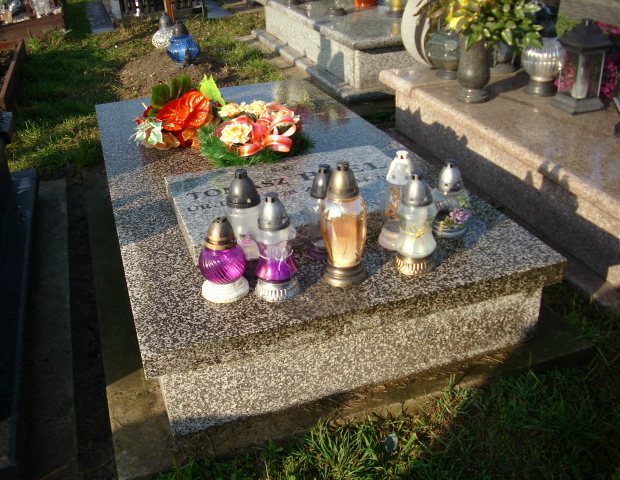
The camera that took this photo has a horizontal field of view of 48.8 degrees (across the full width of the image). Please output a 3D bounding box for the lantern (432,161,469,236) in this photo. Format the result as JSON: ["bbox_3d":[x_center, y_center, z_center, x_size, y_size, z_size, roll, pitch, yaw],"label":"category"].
[{"bbox_3d":[0.378,-0.114,1.811,0.100,0.196,0.100,-3,27,1],"label":"lantern"}]

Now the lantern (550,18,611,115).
[{"bbox_3d":[1.014,-0.651,2.547,0.149,0.314,0.149,-11,28,-15],"label":"lantern"}]

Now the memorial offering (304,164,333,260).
[{"bbox_3d":[0.036,-0.074,1.725,0.096,0.236,0.096,-3,27,1],"label":"memorial offering"}]

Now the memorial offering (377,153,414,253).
[{"bbox_3d":[0.229,-0.106,1.755,0.108,0.248,0.108,-3,27,1],"label":"memorial offering"}]

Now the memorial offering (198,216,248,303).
[{"bbox_3d":[-0.207,0.036,1.636,0.116,0.195,0.116,-7,27,-7],"label":"memorial offering"}]

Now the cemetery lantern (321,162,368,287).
[{"bbox_3d":[0.083,-0.044,1.651,0.110,0.296,0.110,-2,27,3],"label":"cemetery lantern"}]

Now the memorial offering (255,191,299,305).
[{"bbox_3d":[-0.082,0.011,1.562,0.106,0.244,0.106,-3,27,1],"label":"memorial offering"}]

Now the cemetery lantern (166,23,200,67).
[{"bbox_3d":[-0.838,-1.305,4.529,0.219,0.265,0.219,-7,27,-8],"label":"cemetery lantern"}]

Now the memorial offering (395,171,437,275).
[{"bbox_3d":[0.256,-0.048,1.639,0.101,0.246,0.101,-3,27,1],"label":"memorial offering"}]

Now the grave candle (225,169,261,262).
[{"bbox_3d":[-0.164,-0.046,1.667,0.091,0.260,0.091,-11,28,-15],"label":"grave candle"}]

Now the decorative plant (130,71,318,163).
[{"bbox_3d":[-0.322,-0.466,2.627,0.636,0.212,0.382,1,27,8],"label":"decorative plant"}]

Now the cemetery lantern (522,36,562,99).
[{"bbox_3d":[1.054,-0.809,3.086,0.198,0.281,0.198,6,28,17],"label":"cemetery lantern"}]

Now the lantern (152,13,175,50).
[{"bbox_3d":[-1.030,-1.503,4.946,0.212,0.262,0.212,-8,27,-9],"label":"lantern"}]

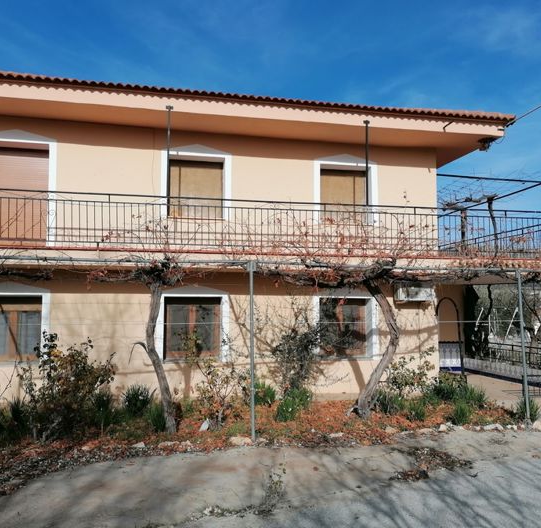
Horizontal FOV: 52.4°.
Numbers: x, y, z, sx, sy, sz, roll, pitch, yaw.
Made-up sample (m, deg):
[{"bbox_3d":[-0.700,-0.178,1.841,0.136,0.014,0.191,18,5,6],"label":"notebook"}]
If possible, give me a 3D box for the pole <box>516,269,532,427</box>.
[{"bbox_3d":[3.772,1.240,8.163,0.060,2.324,0.060,1,-6,-13],"label":"pole"}]

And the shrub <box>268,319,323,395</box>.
[{"bbox_3d":[0.488,1.810,10.605,0.980,1.510,0.840,1,-6,-13],"label":"shrub"}]

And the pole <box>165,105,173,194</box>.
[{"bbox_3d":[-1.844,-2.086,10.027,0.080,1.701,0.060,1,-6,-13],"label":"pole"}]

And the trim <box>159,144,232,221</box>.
[{"bbox_3d":[-1.490,-1.641,11.080,1.395,1.548,0.120,1,-6,-13],"label":"trim"}]

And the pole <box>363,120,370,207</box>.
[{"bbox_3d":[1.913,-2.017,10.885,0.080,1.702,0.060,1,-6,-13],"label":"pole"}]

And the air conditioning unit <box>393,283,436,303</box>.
[{"bbox_3d":[3.019,0.538,11.650,0.800,0.510,0.320,1,-6,-13],"label":"air conditioning unit"}]

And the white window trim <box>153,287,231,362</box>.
[{"bbox_3d":[-1.526,1.179,10.800,1.439,1.526,0.120,1,-6,-13],"label":"white window trim"}]

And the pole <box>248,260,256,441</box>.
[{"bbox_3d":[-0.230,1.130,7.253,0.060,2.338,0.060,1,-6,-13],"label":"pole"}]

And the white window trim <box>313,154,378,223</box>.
[{"bbox_3d":[1.628,-1.597,11.793,1.428,1.515,0.120,1,-6,-13],"label":"white window trim"}]

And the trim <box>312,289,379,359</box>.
[{"bbox_3d":[1.571,1.229,11.508,1.428,1.504,0.120,1,-6,-13],"label":"trim"}]

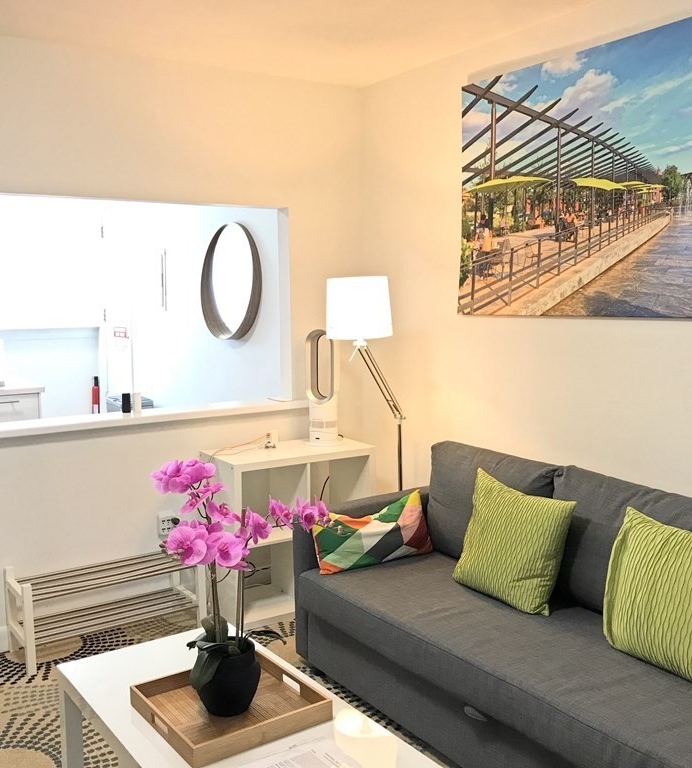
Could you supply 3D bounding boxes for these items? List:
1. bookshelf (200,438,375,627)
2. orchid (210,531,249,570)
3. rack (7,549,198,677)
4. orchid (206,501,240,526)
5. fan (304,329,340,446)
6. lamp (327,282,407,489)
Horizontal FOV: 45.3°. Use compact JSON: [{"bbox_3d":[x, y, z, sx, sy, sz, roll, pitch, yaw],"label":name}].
[{"bbox_3d":[-0.261,0.706,4.113,0.770,0.770,0.390,-4,8,-30],"label":"bookshelf"},{"bbox_3d":[-0.298,0.426,2.120,0.096,0.100,0.065,0,7,6],"label":"orchid"},{"bbox_3d":[-1.053,0.961,3.689,0.790,0.375,0.320,-5,8,-34],"label":"rack"},{"bbox_3d":[-0.319,0.335,2.140,0.088,0.070,0.070,-5,8,-37],"label":"orchid"},{"bbox_3d":[-0.105,0.005,4.238,0.200,0.590,0.200,2,7,22],"label":"fan"},{"bbox_3d":[0.154,0.292,4.005,0.500,1.610,0.330,-5,8,-34],"label":"lamp"}]

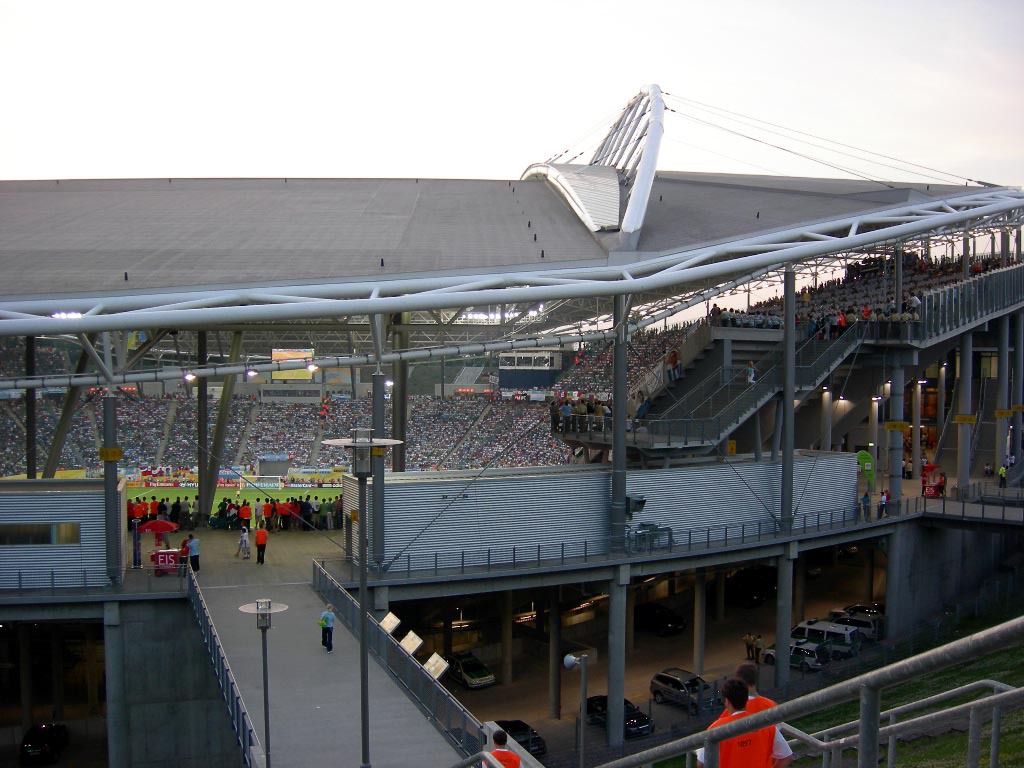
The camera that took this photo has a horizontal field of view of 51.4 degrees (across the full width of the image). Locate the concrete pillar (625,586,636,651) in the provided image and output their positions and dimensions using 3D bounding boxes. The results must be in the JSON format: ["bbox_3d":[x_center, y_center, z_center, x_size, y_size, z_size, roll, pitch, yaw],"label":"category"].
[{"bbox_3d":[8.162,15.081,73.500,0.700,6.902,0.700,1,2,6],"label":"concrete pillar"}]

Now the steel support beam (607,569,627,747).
[{"bbox_3d":[5.310,13.842,53.700,0.850,8.880,0.850,0,2,6],"label":"steel support beam"}]

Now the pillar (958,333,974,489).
[{"bbox_3d":[33.643,2.151,79.000,0.860,11.647,0.860,1,2,23],"label":"pillar"}]

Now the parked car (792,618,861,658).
[{"bbox_3d":[20.660,17.258,71.800,4.800,1.980,1.850,1,2,35],"label":"parked car"}]

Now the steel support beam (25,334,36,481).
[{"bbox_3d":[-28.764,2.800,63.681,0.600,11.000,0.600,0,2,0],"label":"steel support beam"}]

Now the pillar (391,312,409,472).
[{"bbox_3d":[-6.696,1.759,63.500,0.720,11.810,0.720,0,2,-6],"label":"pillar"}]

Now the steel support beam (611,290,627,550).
[{"bbox_3d":[5.603,2.007,55.500,0.700,13.342,0.700,1,2,6],"label":"steel support beam"}]

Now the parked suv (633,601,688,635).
[{"bbox_3d":[10.608,17.495,79.768,1.850,1.680,4.550,-2,3,-42],"label":"parked suv"}]

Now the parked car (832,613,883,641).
[{"bbox_3d":[24.651,17.523,77.972,4.600,1.500,1.780,2,3,36],"label":"parked car"}]

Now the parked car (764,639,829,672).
[{"bbox_3d":[17.750,16.731,66.972,1.800,1.560,4.600,-2,3,-42],"label":"parked car"}]

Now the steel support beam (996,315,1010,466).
[{"bbox_3d":[41.049,1.022,89.119,0.800,13.000,0.800,0,2,0],"label":"steel support beam"}]

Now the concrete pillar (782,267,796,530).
[{"bbox_3d":[15.954,0.837,61.500,0.660,15.247,0.660,1,2,15],"label":"concrete pillar"}]

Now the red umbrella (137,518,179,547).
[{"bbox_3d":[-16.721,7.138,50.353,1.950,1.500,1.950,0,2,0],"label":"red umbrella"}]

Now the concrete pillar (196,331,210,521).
[{"bbox_3d":[-18.002,2.504,62.000,0.530,11.470,0.530,0,2,-16],"label":"concrete pillar"}]

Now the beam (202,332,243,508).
[{"bbox_3d":[-17.193,2.116,63.650,0.600,12.426,0.600,3,-22,0],"label":"beam"}]

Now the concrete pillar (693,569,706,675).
[{"bbox_3d":[11.705,14.475,66.300,0.660,7.470,0.660,1,2,10],"label":"concrete pillar"}]

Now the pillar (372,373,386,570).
[{"bbox_3d":[-6.342,4.047,50.700,0.600,9.280,0.600,0,2,-7],"label":"pillar"}]

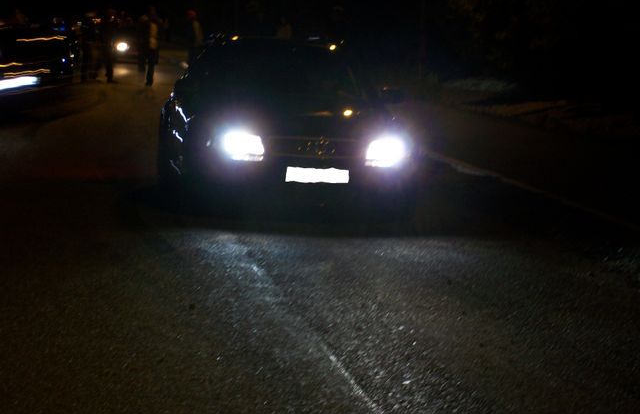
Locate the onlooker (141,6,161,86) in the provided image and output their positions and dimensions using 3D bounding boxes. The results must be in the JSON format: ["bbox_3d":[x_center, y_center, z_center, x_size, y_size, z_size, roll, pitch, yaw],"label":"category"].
[{"bbox_3d":[-3.693,-3.518,43.500,0.560,1.760,0.400,1,5,-14],"label":"onlooker"}]

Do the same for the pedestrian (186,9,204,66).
[{"bbox_3d":[-2.814,-3.646,45.500,0.420,1.760,0.520,-2,6,-37],"label":"pedestrian"}]

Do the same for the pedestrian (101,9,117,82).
[{"bbox_3d":[-4.766,-3.640,45.000,0.500,1.740,0.420,-3,7,-45],"label":"pedestrian"}]

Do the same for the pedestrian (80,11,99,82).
[{"bbox_3d":[-5.252,-3.657,45.500,0.420,1.680,0.550,6,6,36],"label":"pedestrian"}]

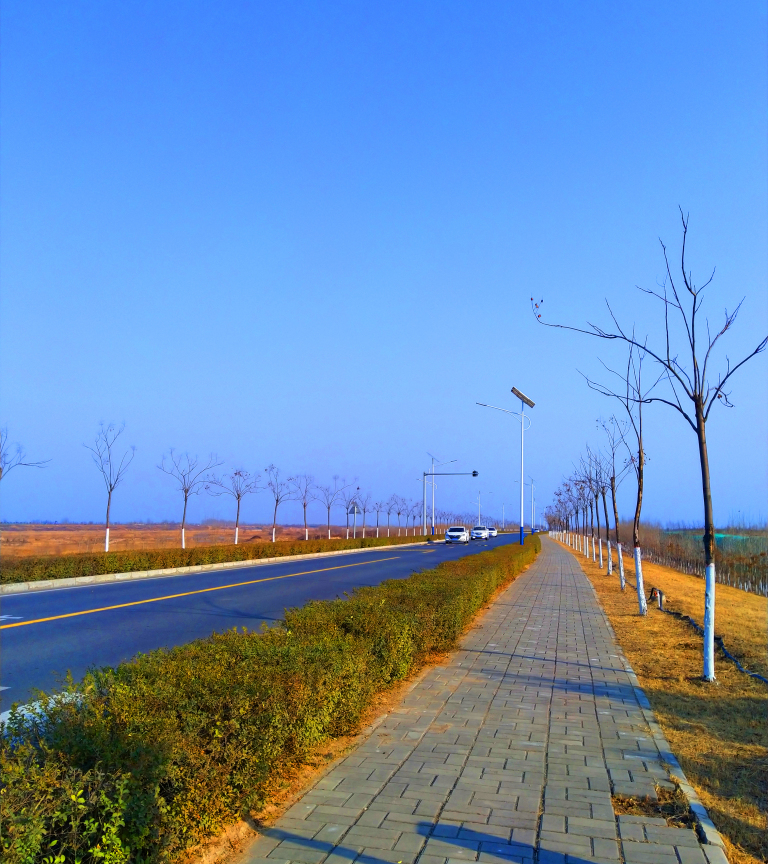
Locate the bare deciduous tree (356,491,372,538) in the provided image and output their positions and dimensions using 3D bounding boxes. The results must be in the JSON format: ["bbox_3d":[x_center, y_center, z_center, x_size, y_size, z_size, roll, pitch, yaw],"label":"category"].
[{"bbox_3d":[-1.597,6.853,59.916,1.300,4.220,1.300,0,-7,0],"label":"bare deciduous tree"}]

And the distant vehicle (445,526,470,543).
[{"bbox_3d":[6.727,9.329,67.500,1.820,1.520,4.450,-1,-7,12],"label":"distant vehicle"}]

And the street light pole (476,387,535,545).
[{"bbox_3d":[7.059,2.089,42.295,3.430,9.590,1.200,-1,-7,12],"label":"street light pole"}]

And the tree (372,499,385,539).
[{"bbox_3d":[-0.495,7.843,65.148,1.160,3.600,1.160,0,-7,0],"label":"tree"}]

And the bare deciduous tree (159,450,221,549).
[{"bbox_3d":[-7.642,2.808,28.753,2.430,4.200,2.430,-1,-7,12],"label":"bare deciduous tree"}]

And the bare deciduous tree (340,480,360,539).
[{"bbox_3d":[-2.502,6.010,54.701,1.490,4.550,1.490,0,-7,0],"label":"bare deciduous tree"}]

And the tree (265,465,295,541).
[{"bbox_3d":[-5.526,3.985,39.119,1.710,4.540,1.710,-1,-7,12],"label":"tree"}]

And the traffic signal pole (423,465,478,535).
[{"bbox_3d":[7.175,7.800,78.927,6.190,7.500,0.600,-1,-7,12],"label":"traffic signal pole"}]

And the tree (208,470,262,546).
[{"bbox_3d":[-6.926,3.629,33.965,2.590,3.910,2.590,-1,-7,12],"label":"tree"}]

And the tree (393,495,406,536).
[{"bbox_3d":[1.577,8.685,75.473,1.430,4.600,1.430,0,-7,0],"label":"tree"}]

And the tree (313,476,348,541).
[{"bbox_3d":[-3.614,5.292,49.502,2.420,4.630,2.420,0,-7,0],"label":"tree"}]

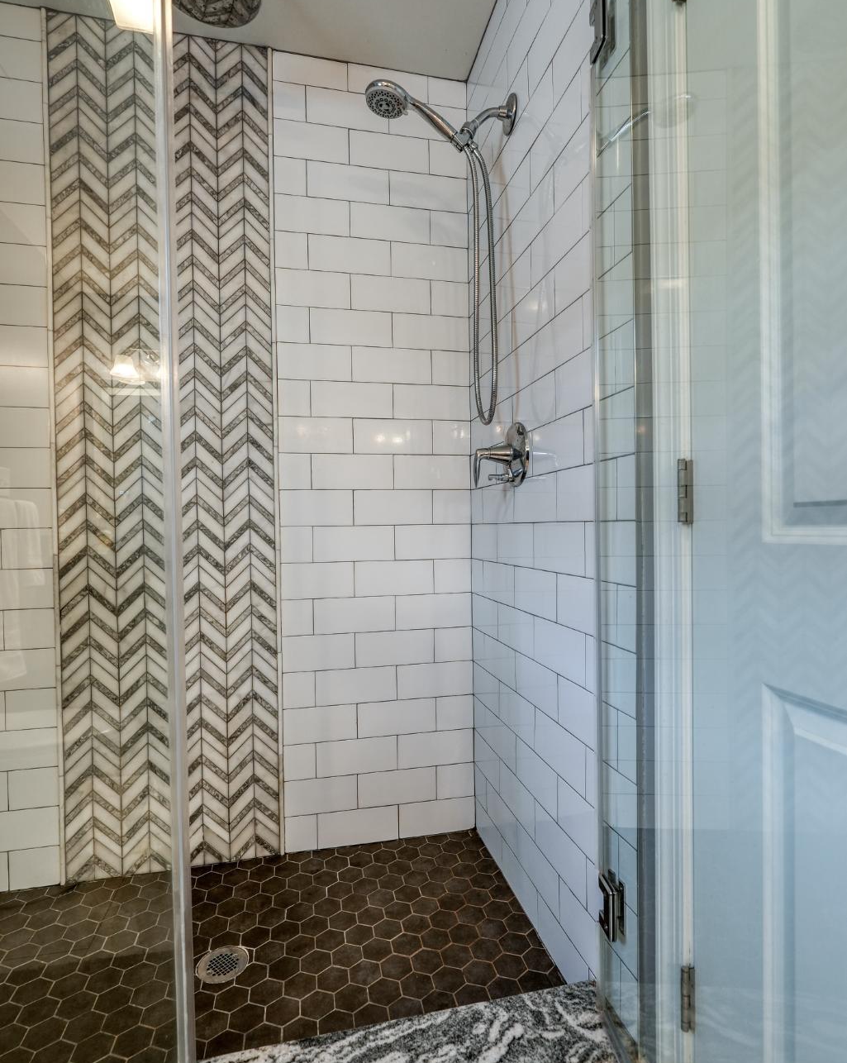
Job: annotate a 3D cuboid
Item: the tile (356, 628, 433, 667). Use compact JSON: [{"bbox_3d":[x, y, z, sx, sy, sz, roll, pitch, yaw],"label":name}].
[{"bbox_3d":[-0.083,0.348,1.692,0.238,0.103,0.009,-1,1,-12],"label":"tile"}]

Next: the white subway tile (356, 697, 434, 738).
[{"bbox_3d":[-0.080,0.558,1.695,0.238,0.103,0.009,-1,1,-12],"label":"white subway tile"}]

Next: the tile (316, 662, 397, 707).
[{"bbox_3d":[-0.209,0.481,1.763,0.252,0.109,0.010,-1,1,-12],"label":"tile"}]

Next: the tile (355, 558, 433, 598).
[{"bbox_3d":[-0.086,0.138,1.689,0.238,0.103,0.009,-1,1,-12],"label":"tile"}]

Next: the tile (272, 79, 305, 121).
[{"bbox_3d":[-0.391,-1.258,1.659,0.092,0.106,0.009,-1,1,-12],"label":"tile"}]

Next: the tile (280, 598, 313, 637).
[{"bbox_3d":[-0.374,0.256,1.684,0.089,0.106,0.010,-1,1,-12],"label":"tile"}]

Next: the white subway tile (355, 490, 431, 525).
[{"bbox_3d":[-0.092,-0.075,1.783,0.252,0.109,0.010,-1,1,-12],"label":"white subway tile"}]

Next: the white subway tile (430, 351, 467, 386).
[{"bbox_3d":[0.085,-0.511,1.776,0.119,0.106,0.010,-1,1,-12],"label":"white subway tile"}]

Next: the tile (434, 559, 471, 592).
[{"bbox_3d":[0.096,0.144,1.825,0.123,0.109,0.010,-1,1,-12],"label":"tile"}]

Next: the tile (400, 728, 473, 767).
[{"bbox_3d":[0.040,0.680,1.767,0.245,0.106,0.009,-1,1,-12],"label":"tile"}]

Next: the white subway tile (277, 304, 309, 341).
[{"bbox_3d":[-0.379,-0.604,1.649,0.091,0.105,0.010,-1,1,-13],"label":"white subway tile"}]

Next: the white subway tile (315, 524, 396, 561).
[{"bbox_3d":[-0.207,0.036,1.694,0.242,0.105,0.010,-1,1,-13],"label":"white subway tile"}]

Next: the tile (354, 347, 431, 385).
[{"bbox_3d":[-0.096,-0.508,1.737,0.245,0.106,0.010,-1,1,-12],"label":"tile"}]

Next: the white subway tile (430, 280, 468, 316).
[{"bbox_3d":[0.082,-0.728,1.774,0.119,0.106,0.010,-1,1,-12],"label":"white subway tile"}]

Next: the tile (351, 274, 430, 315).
[{"bbox_3d":[-0.097,-0.702,1.677,0.238,0.103,0.009,-1,1,-12],"label":"tile"}]

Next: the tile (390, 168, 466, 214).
[{"bbox_3d":[0.018,-1.038,1.735,0.243,0.105,0.010,-1,1,-13],"label":"tile"}]

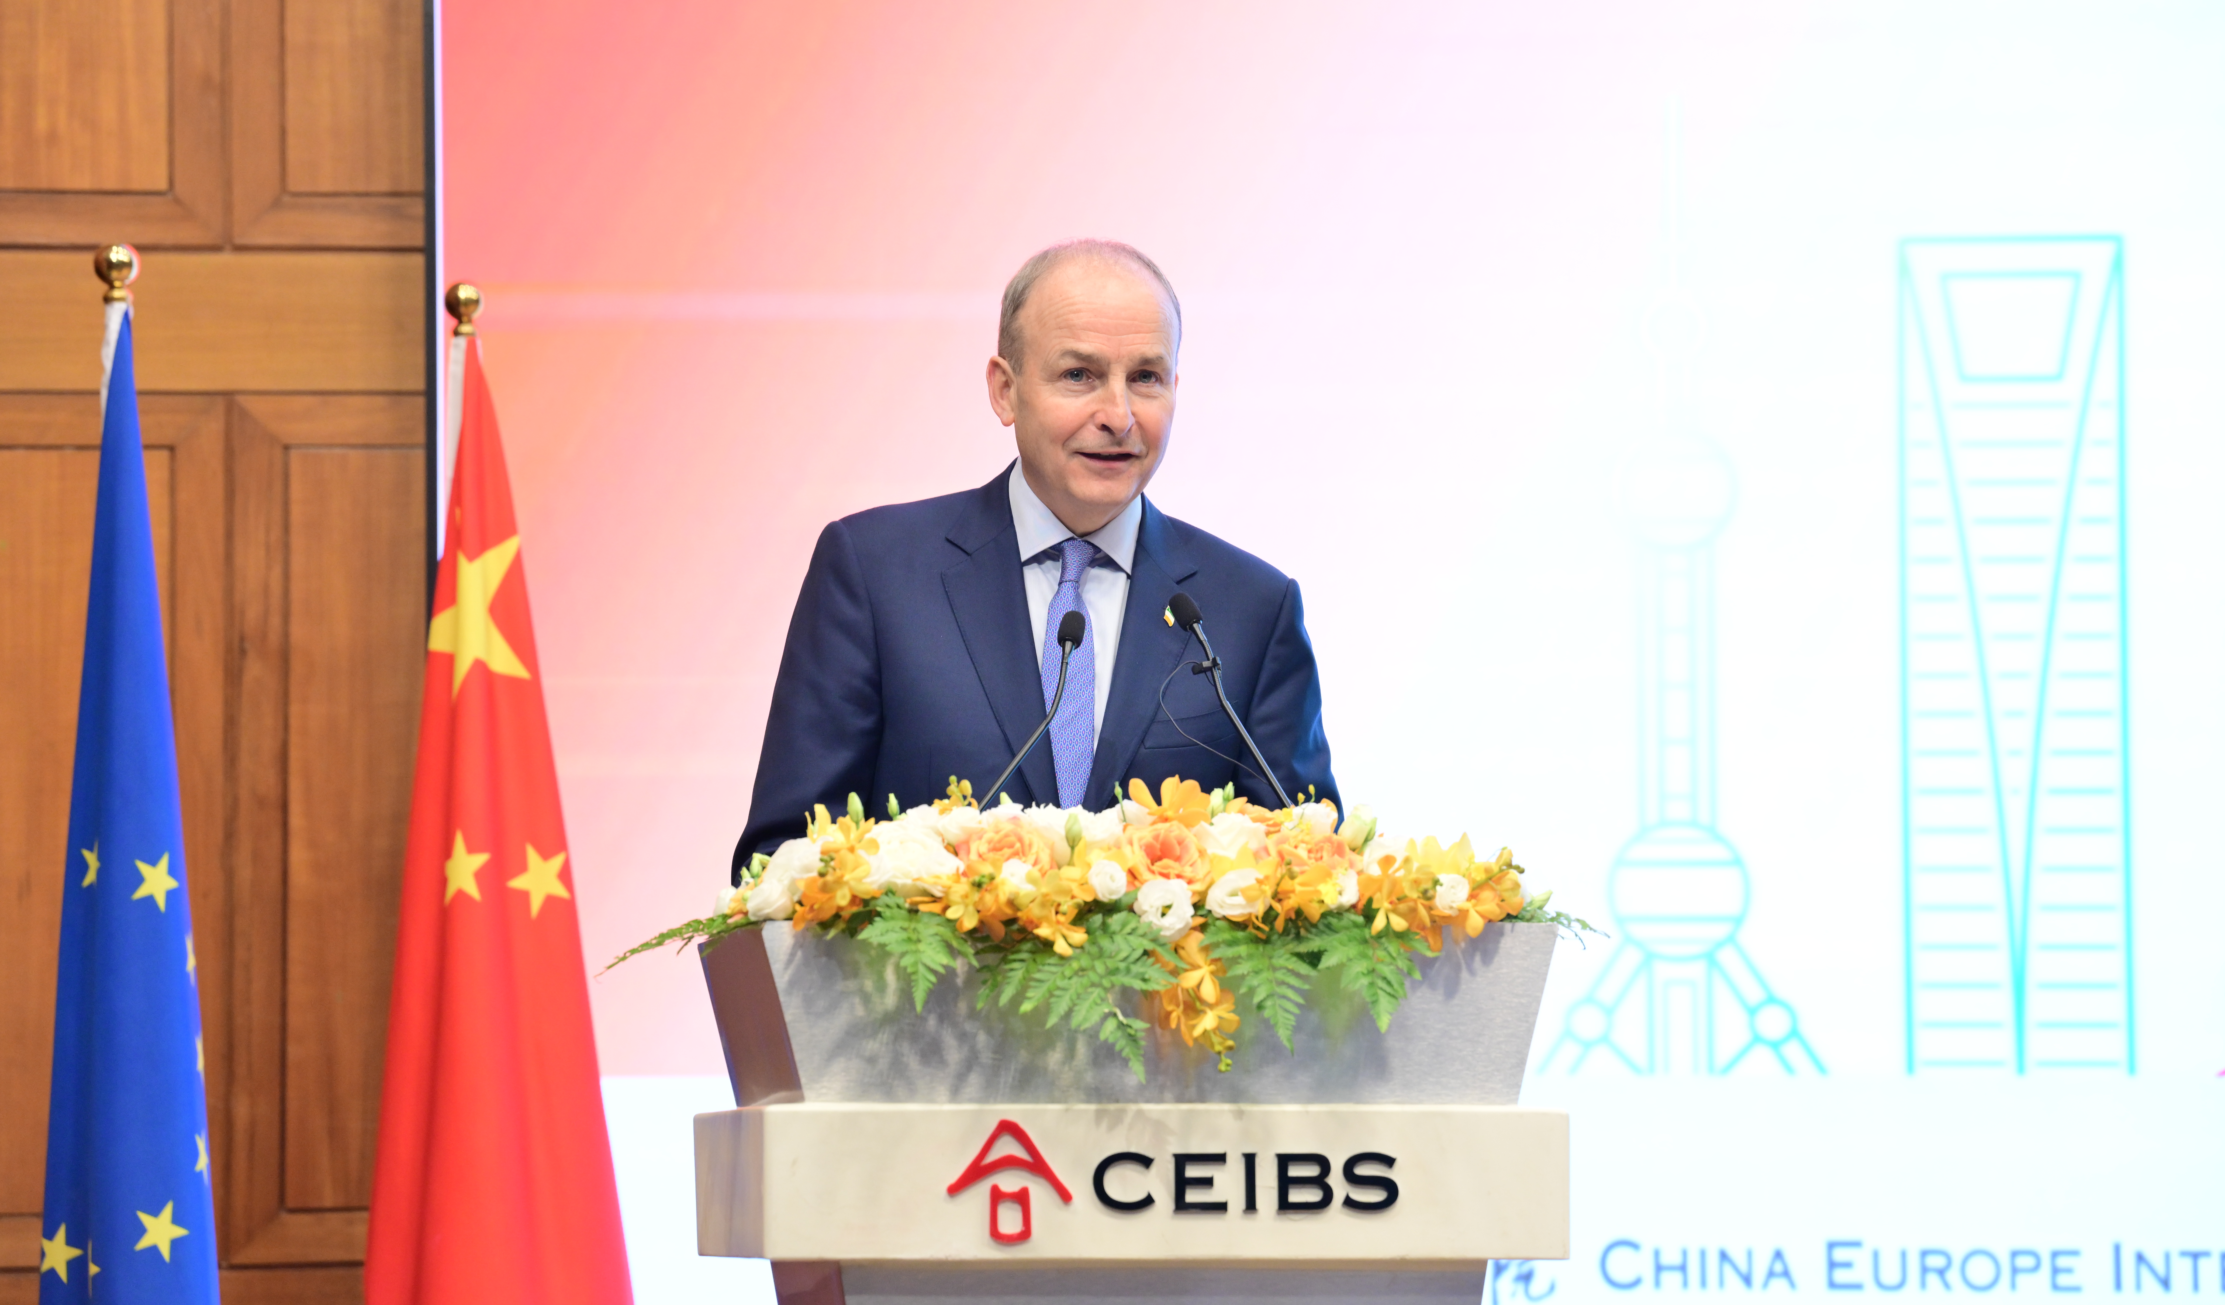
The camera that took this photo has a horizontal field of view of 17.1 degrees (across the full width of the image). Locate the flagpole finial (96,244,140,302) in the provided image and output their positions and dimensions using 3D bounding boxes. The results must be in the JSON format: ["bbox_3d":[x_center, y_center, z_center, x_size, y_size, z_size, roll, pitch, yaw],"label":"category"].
[{"bbox_3d":[-1.126,-0.429,8.400,0.048,0.066,0.048,0,-4,0],"label":"flagpole finial"}]

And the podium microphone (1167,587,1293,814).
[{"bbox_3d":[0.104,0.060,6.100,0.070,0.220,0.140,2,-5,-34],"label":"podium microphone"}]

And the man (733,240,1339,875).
[{"bbox_3d":[-0.051,0.516,6.357,0.560,1.750,0.440,0,-4,-10],"label":"man"}]

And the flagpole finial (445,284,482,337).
[{"bbox_3d":[-0.774,-0.409,8.850,0.046,0.065,0.046,0,-4,0],"label":"flagpole finial"}]

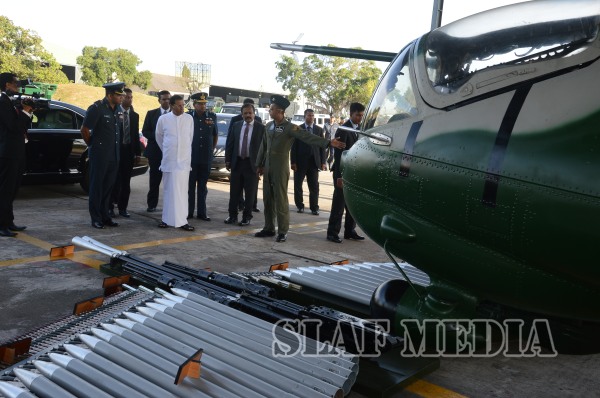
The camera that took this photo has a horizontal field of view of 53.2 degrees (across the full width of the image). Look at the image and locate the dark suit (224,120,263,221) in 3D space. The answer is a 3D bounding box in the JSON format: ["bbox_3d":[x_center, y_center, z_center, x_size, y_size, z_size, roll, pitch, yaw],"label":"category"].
[{"bbox_3d":[-0.777,-0.403,8.388,0.530,1.440,0.310,3,7,-6],"label":"dark suit"}]

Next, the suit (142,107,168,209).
[{"bbox_3d":[-2.058,-0.580,8.804,0.520,1.470,0.320,2,8,-21],"label":"suit"}]

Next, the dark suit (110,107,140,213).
[{"bbox_3d":[-2.430,-0.538,8.365,0.480,1.470,0.290,1,8,-22],"label":"dark suit"}]

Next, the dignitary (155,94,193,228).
[{"bbox_3d":[-1.595,-0.479,7.675,0.480,1.695,0.330,0,8,-27],"label":"dignitary"}]

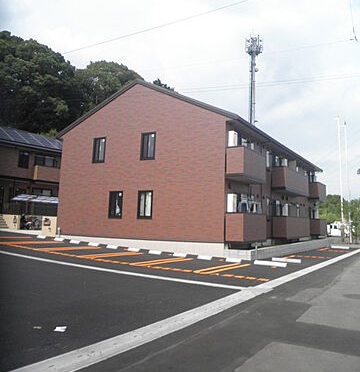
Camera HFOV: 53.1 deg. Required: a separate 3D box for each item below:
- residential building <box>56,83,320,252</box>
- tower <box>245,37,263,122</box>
[{"bbox_3d":[2.656,-0.219,26.134,11.623,8.539,18.992,-2,-7,32],"label":"residential building"},{"bbox_3d":[14.631,-11.098,71.776,3.580,40.000,3.580,-2,-7,32],"label":"tower"}]

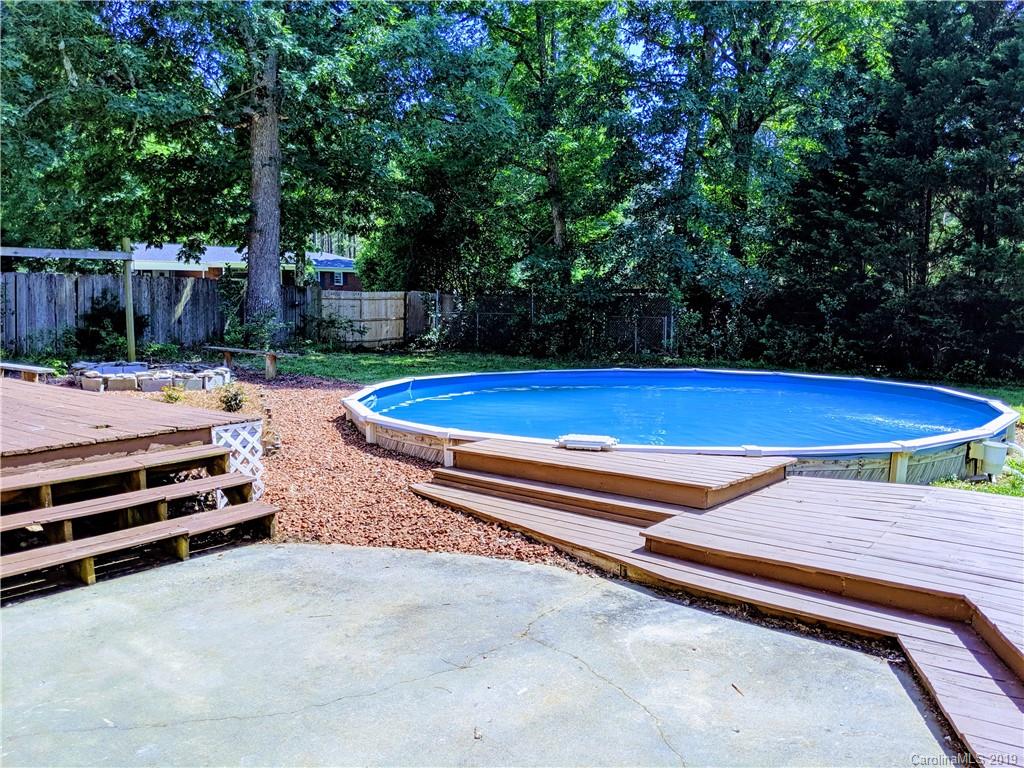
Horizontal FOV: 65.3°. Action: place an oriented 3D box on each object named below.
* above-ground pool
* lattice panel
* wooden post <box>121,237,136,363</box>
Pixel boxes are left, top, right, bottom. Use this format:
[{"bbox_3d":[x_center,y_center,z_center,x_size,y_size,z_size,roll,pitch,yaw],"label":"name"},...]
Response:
[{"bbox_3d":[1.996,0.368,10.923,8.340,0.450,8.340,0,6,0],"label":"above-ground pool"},{"bbox_3d":[-2.229,0.656,6.501,0.030,0.670,0.460,5,7,38],"label":"lattice panel"},{"bbox_3d":[-6.953,-1.507,14.500,0.140,2.320,0.140,0,6,0],"label":"wooden post"}]

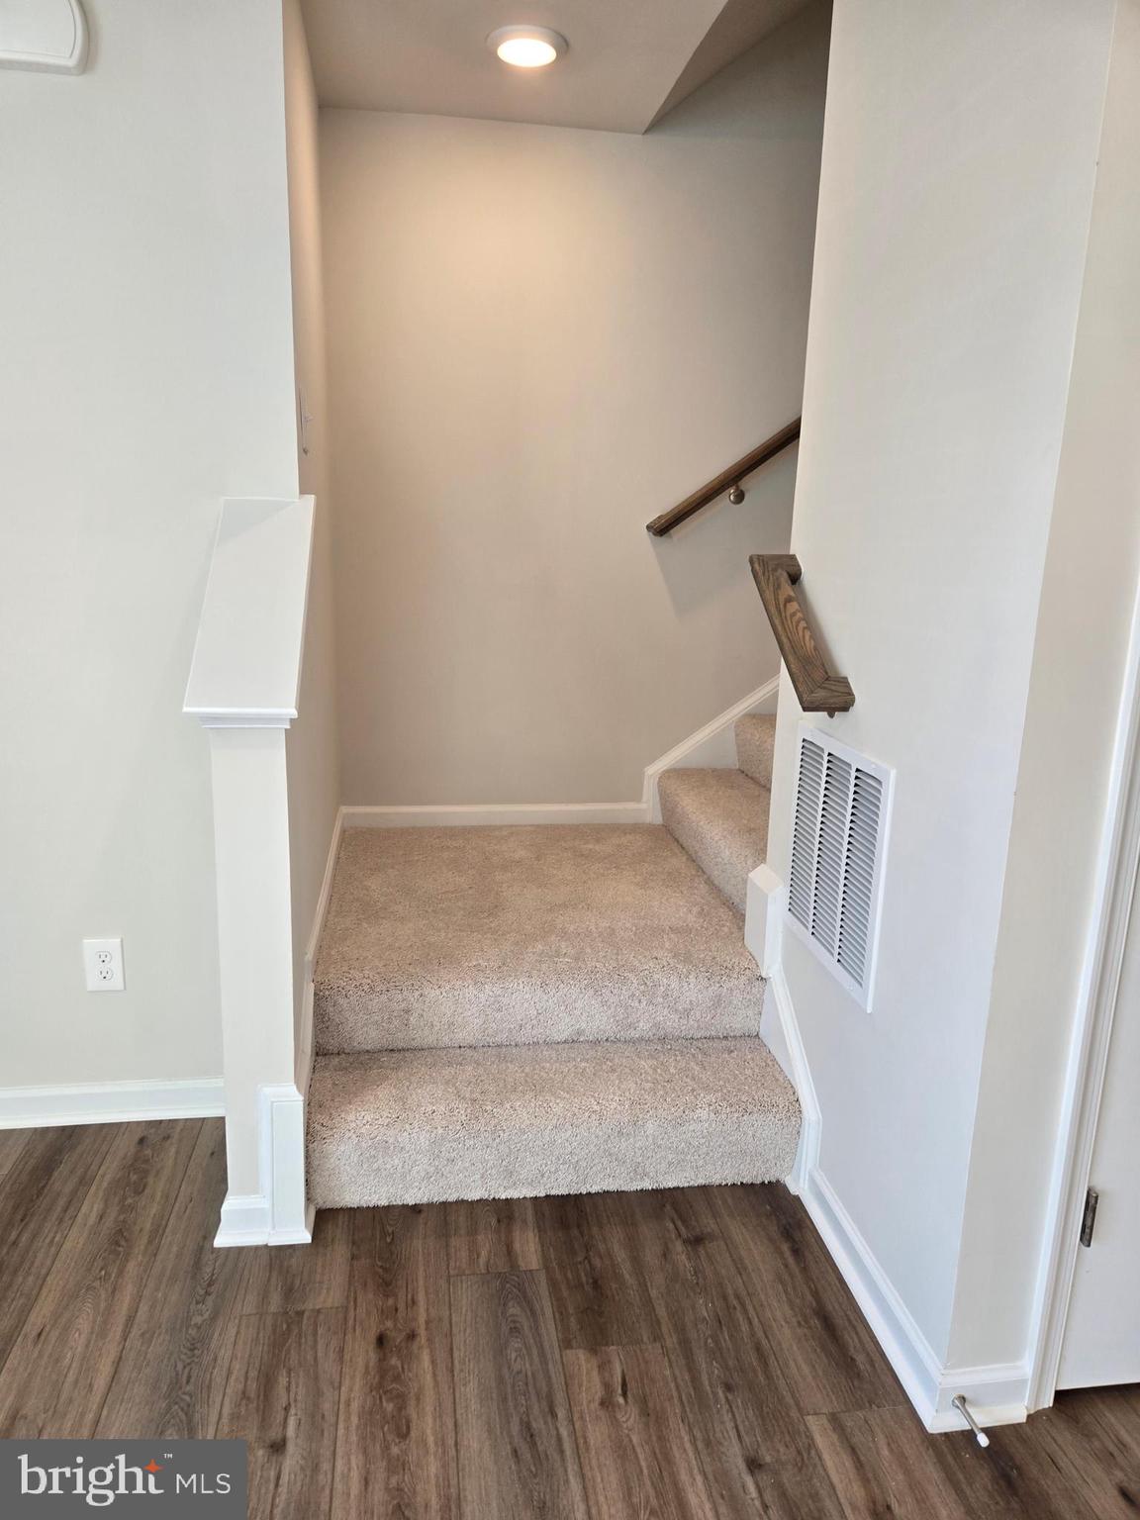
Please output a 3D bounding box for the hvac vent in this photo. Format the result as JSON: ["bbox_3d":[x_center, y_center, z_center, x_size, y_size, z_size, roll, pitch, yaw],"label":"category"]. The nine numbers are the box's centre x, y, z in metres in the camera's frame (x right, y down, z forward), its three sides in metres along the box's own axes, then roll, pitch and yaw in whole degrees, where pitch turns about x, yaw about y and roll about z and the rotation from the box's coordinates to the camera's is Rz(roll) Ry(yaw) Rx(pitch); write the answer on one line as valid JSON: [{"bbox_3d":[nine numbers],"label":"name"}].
[{"bbox_3d":[0.494,0.182,1.885,0.016,0.422,0.405,0,12,-9],"label":"hvac vent"}]

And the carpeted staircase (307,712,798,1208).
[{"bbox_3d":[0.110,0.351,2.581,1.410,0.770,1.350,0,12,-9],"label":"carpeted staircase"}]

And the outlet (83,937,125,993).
[{"bbox_3d":[-0.984,0.433,2.135,0.074,0.118,0.009,0,12,-9],"label":"outlet"}]

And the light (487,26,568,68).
[{"bbox_3d":[-0.102,-1.645,2.349,0.187,0.028,0.187,0,12,-9],"label":"light"}]

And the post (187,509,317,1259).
[{"bbox_3d":[-0.573,0.180,1.912,0.180,1.340,0.490,0,12,-9],"label":"post"}]

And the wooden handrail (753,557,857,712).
[{"bbox_3d":[0.443,-0.248,1.962,0.094,0.065,0.435,0,47,-9],"label":"wooden handrail"}]

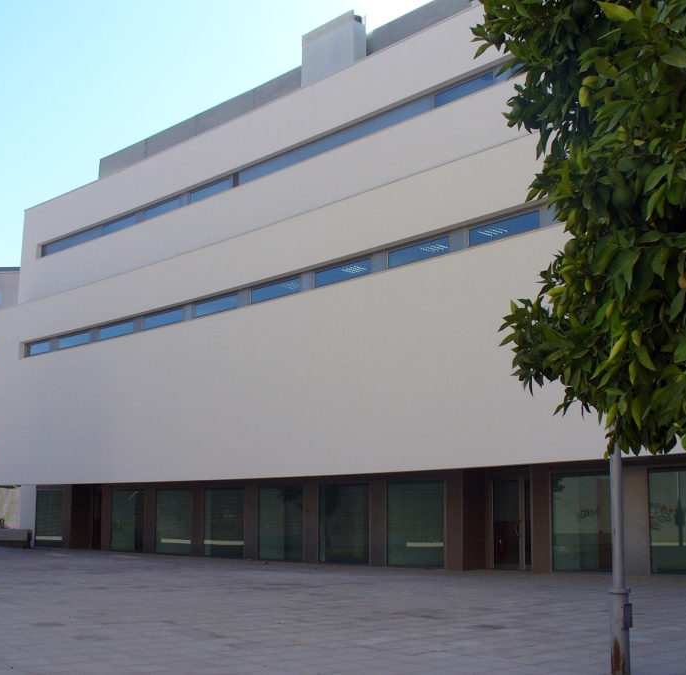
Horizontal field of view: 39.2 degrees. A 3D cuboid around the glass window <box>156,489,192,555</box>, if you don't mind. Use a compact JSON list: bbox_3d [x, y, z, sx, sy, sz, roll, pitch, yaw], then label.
[{"bbox_3d":[-6.538,7.159,37.482,0.150,2.522,2.461,11,-15,-44],"label":"glass window"}]

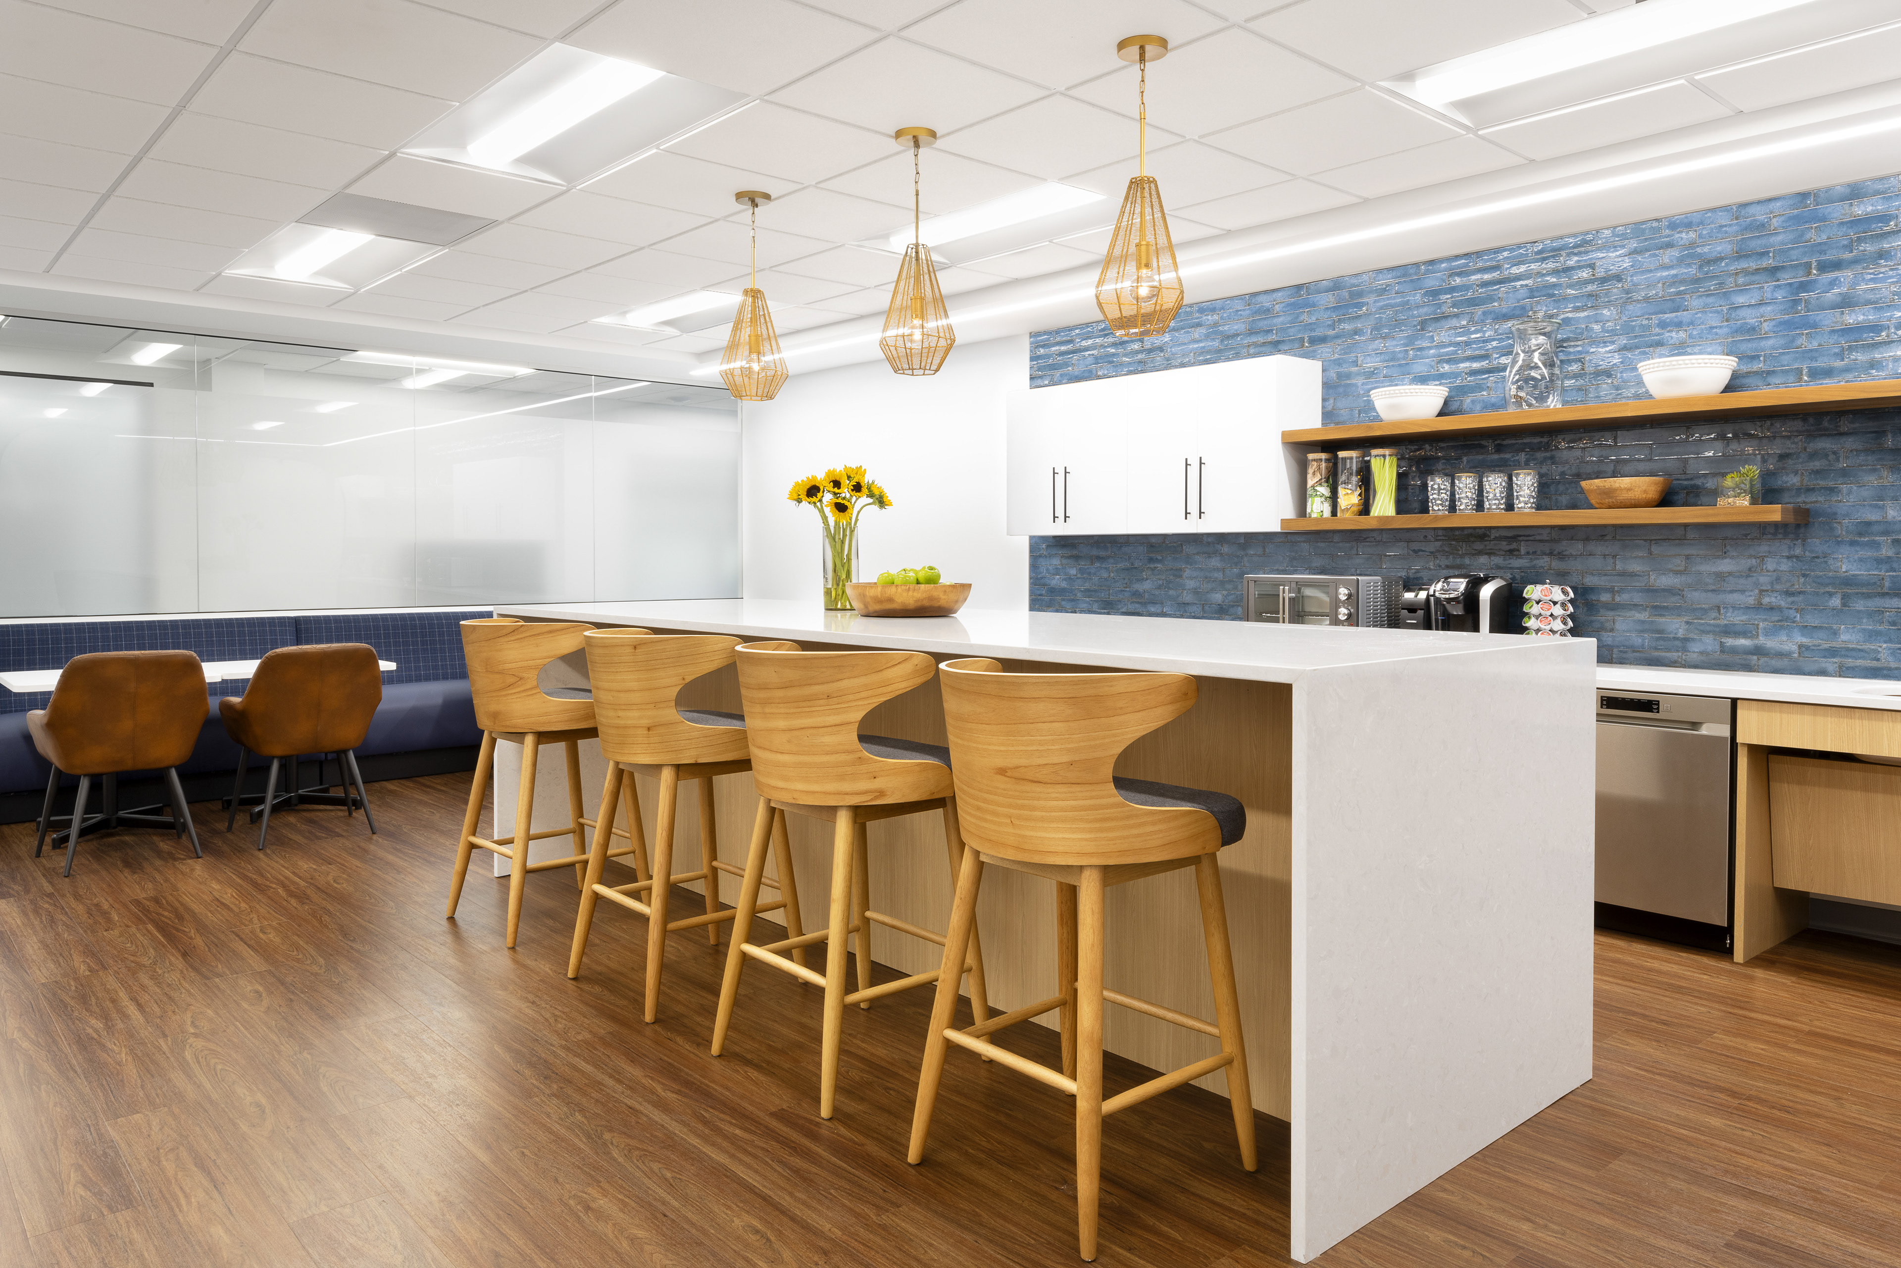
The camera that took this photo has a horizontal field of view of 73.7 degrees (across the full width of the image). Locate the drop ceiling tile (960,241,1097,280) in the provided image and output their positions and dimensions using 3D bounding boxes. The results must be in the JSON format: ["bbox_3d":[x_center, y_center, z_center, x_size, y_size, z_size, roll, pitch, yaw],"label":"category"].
[{"bbox_3d":[0.365,-1.668,5.652,0.392,0.020,0.600,-3,5,-41],"label":"drop ceiling tile"}]

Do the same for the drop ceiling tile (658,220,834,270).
[{"bbox_3d":[-0.872,-1.656,5.378,0.600,0.020,0.600,-3,5,-41],"label":"drop ceiling tile"}]

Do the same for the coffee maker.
[{"bbox_3d":[2.020,-0.054,4.977,0.320,0.345,0.250,-3,5,-41],"label":"coffee maker"}]

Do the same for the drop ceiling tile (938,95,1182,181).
[{"bbox_3d":[0.332,-1.571,4.026,0.605,0.020,0.605,-3,5,-41],"label":"drop ceiling tile"}]

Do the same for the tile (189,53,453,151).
[{"bbox_3d":[-1.845,-1.557,3.716,0.600,0.020,0.600,-3,5,-41],"label":"tile"}]

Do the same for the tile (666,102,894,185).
[{"bbox_3d":[-0.526,-1.577,4.074,0.600,0.018,0.600,-3,5,-41],"label":"tile"}]

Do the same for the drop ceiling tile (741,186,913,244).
[{"bbox_3d":[-0.468,-1.636,4.937,0.610,0.020,0.610,-3,5,-42],"label":"drop ceiling tile"}]

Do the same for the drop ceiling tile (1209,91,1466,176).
[{"bbox_3d":[1.194,-1.566,3.964,0.600,0.018,0.600,-3,5,-41],"label":"drop ceiling tile"}]

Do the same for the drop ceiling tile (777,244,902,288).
[{"bbox_3d":[-0.422,-1.681,5.798,0.605,0.020,0.605,-3,5,-41],"label":"drop ceiling tile"}]

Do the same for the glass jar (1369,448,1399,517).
[{"bbox_3d":[1.832,-0.632,5.360,0.110,0.274,0.110,0,4,0],"label":"glass jar"}]

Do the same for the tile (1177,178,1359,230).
[{"bbox_3d":[1.183,-1.628,4.788,0.420,0.020,0.610,-3,5,-42],"label":"tile"}]

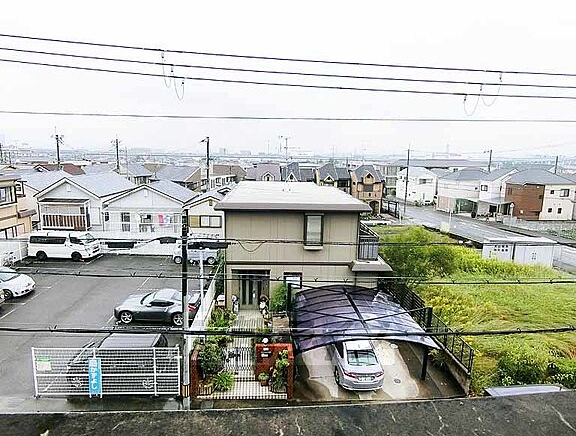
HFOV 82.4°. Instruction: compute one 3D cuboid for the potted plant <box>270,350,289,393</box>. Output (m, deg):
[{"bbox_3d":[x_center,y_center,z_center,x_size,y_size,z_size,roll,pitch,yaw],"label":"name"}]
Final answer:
[{"bbox_3d":[-0.319,5.626,12.110,0.620,1.350,0.620,1,10,-4],"label":"potted plant"}]

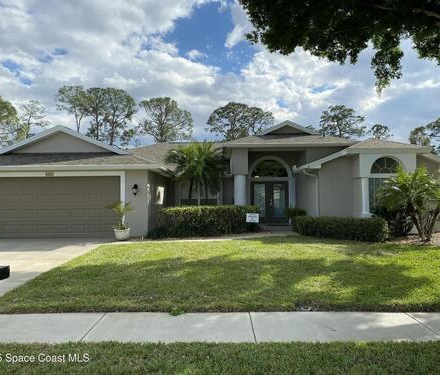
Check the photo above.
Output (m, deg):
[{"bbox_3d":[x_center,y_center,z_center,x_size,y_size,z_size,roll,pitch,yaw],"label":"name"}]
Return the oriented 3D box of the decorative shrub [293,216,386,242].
[{"bbox_3d":[4.158,1.456,13.250,3.051,0.776,1.150,0,-1,6],"label":"decorative shrub"}]

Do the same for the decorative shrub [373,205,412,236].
[{"bbox_3d":[6.340,1.259,13.800,1.470,1.121,1.250,0,-1,0],"label":"decorative shrub"}]

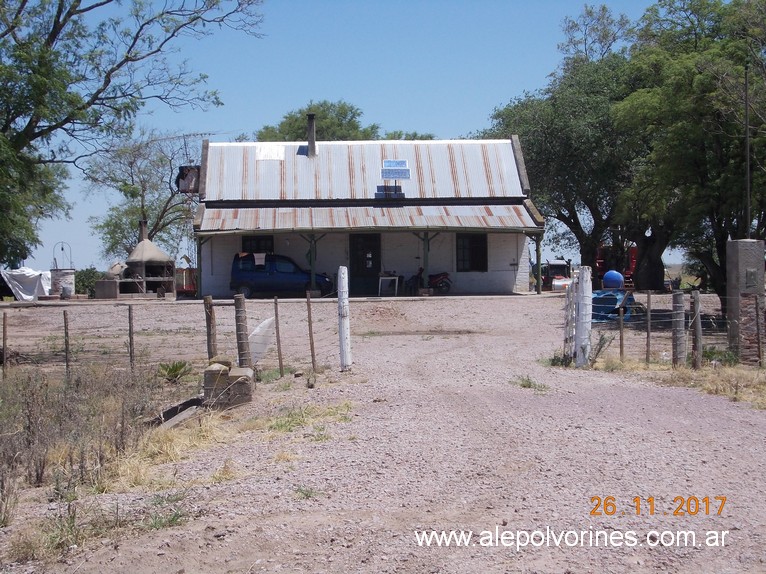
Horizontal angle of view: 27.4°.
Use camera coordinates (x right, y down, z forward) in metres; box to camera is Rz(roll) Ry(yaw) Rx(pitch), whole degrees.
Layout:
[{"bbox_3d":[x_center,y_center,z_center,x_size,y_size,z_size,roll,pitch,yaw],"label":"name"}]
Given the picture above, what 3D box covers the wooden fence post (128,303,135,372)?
[{"bbox_3d":[-3.931,0.803,24.606,0.070,1.043,0.070,-2,1,0],"label":"wooden fence post"}]

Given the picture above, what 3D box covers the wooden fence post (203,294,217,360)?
[{"bbox_3d":[-2.717,0.711,24.807,0.140,1.157,0.140,-5,1,0],"label":"wooden fence post"}]

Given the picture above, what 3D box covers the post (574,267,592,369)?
[{"bbox_3d":[3.120,0.474,24.410,0.190,1.587,0.190,2,1,0],"label":"post"}]

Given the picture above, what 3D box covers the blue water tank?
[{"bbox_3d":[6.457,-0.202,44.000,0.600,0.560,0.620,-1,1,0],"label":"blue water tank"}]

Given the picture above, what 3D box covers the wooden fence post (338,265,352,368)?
[{"bbox_3d":[-0.583,0.494,24.410,0.155,1.626,0.155,-2,1,0],"label":"wooden fence post"}]

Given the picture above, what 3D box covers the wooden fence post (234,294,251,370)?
[{"bbox_3d":[-2.179,0.711,24.407,0.160,1.178,0.160,-5,1,0],"label":"wooden fence post"}]

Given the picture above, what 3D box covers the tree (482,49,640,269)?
[{"bbox_3d":[8.444,-5.541,76.000,8.200,11.400,8.000,-1,1,0],"label":"tree"}]

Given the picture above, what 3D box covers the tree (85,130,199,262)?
[{"bbox_3d":[-11.484,-3.558,75.000,5.600,7.900,5.400,-1,1,0],"label":"tree"}]

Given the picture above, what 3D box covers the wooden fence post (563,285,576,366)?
[{"bbox_3d":[2.962,0.569,24.808,0.170,1.217,0.170,1,1,0],"label":"wooden fence post"}]

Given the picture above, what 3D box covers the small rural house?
[{"bbox_3d":[-0.924,-3.448,66.241,13.600,7.600,10.000,-1,1,-4],"label":"small rural house"}]

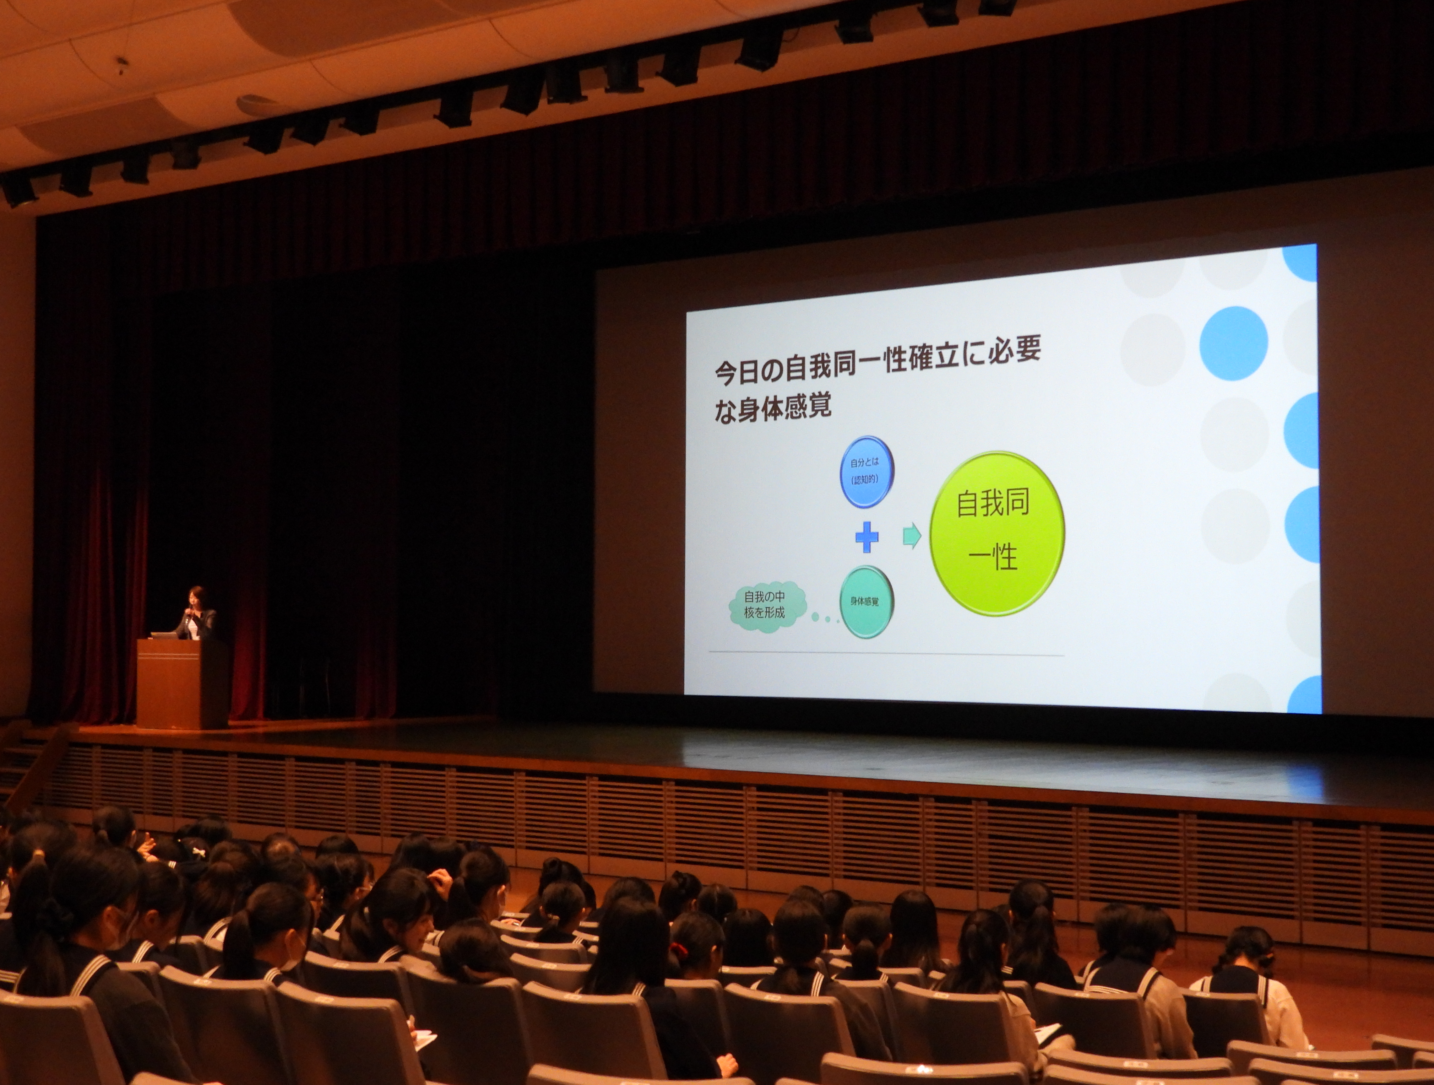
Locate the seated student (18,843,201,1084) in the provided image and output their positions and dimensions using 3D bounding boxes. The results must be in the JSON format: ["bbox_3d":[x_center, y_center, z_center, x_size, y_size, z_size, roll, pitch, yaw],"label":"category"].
[{"bbox_3d":[-1.315,1.302,5.429,0.480,1.170,0.760,-2,-3,41],"label":"seated student"}]

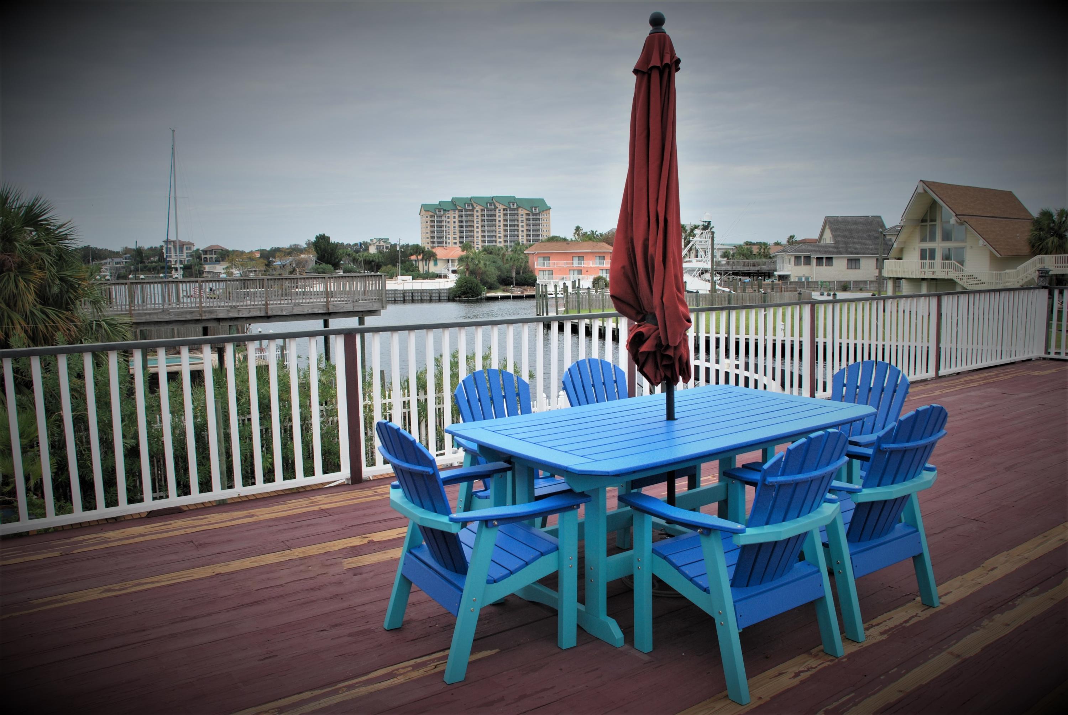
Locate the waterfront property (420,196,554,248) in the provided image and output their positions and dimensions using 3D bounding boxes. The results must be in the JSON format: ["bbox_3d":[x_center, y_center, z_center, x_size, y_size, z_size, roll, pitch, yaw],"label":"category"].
[{"bbox_3d":[-27.545,-68.399,451.076,73.000,41.700,22.000,-2,6,-5],"label":"waterfront property"}]

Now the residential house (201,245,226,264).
[{"bbox_3d":[-157.885,-50.889,397.186,13.500,9.300,12.000,-3,7,-18],"label":"residential house"}]

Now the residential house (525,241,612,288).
[{"bbox_3d":[6.820,-18.236,158.367,16.500,8.900,11.000,-2,7,-11],"label":"residential house"}]

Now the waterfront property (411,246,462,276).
[{"bbox_3d":[-23.895,-24.086,203.516,14.000,7.400,11.000,-2,6,-5],"label":"waterfront property"}]

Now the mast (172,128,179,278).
[{"bbox_3d":[-26.312,-9.577,59.246,0.200,14.200,0.200,1,6,0],"label":"mast"}]

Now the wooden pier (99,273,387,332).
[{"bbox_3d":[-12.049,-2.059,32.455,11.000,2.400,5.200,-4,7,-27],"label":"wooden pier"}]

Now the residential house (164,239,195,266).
[{"bbox_3d":[-175.250,-51.783,398.007,14.800,12.900,13.000,-3,7,-18],"label":"residential house"}]

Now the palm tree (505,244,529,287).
[{"bbox_3d":[-3.289,-16.773,147.040,4.500,7.700,4.500,-1,6,0],"label":"palm tree"}]

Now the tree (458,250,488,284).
[{"bbox_3d":[-11.093,-16.362,145.058,5.200,6.100,5.200,-1,6,0],"label":"tree"}]

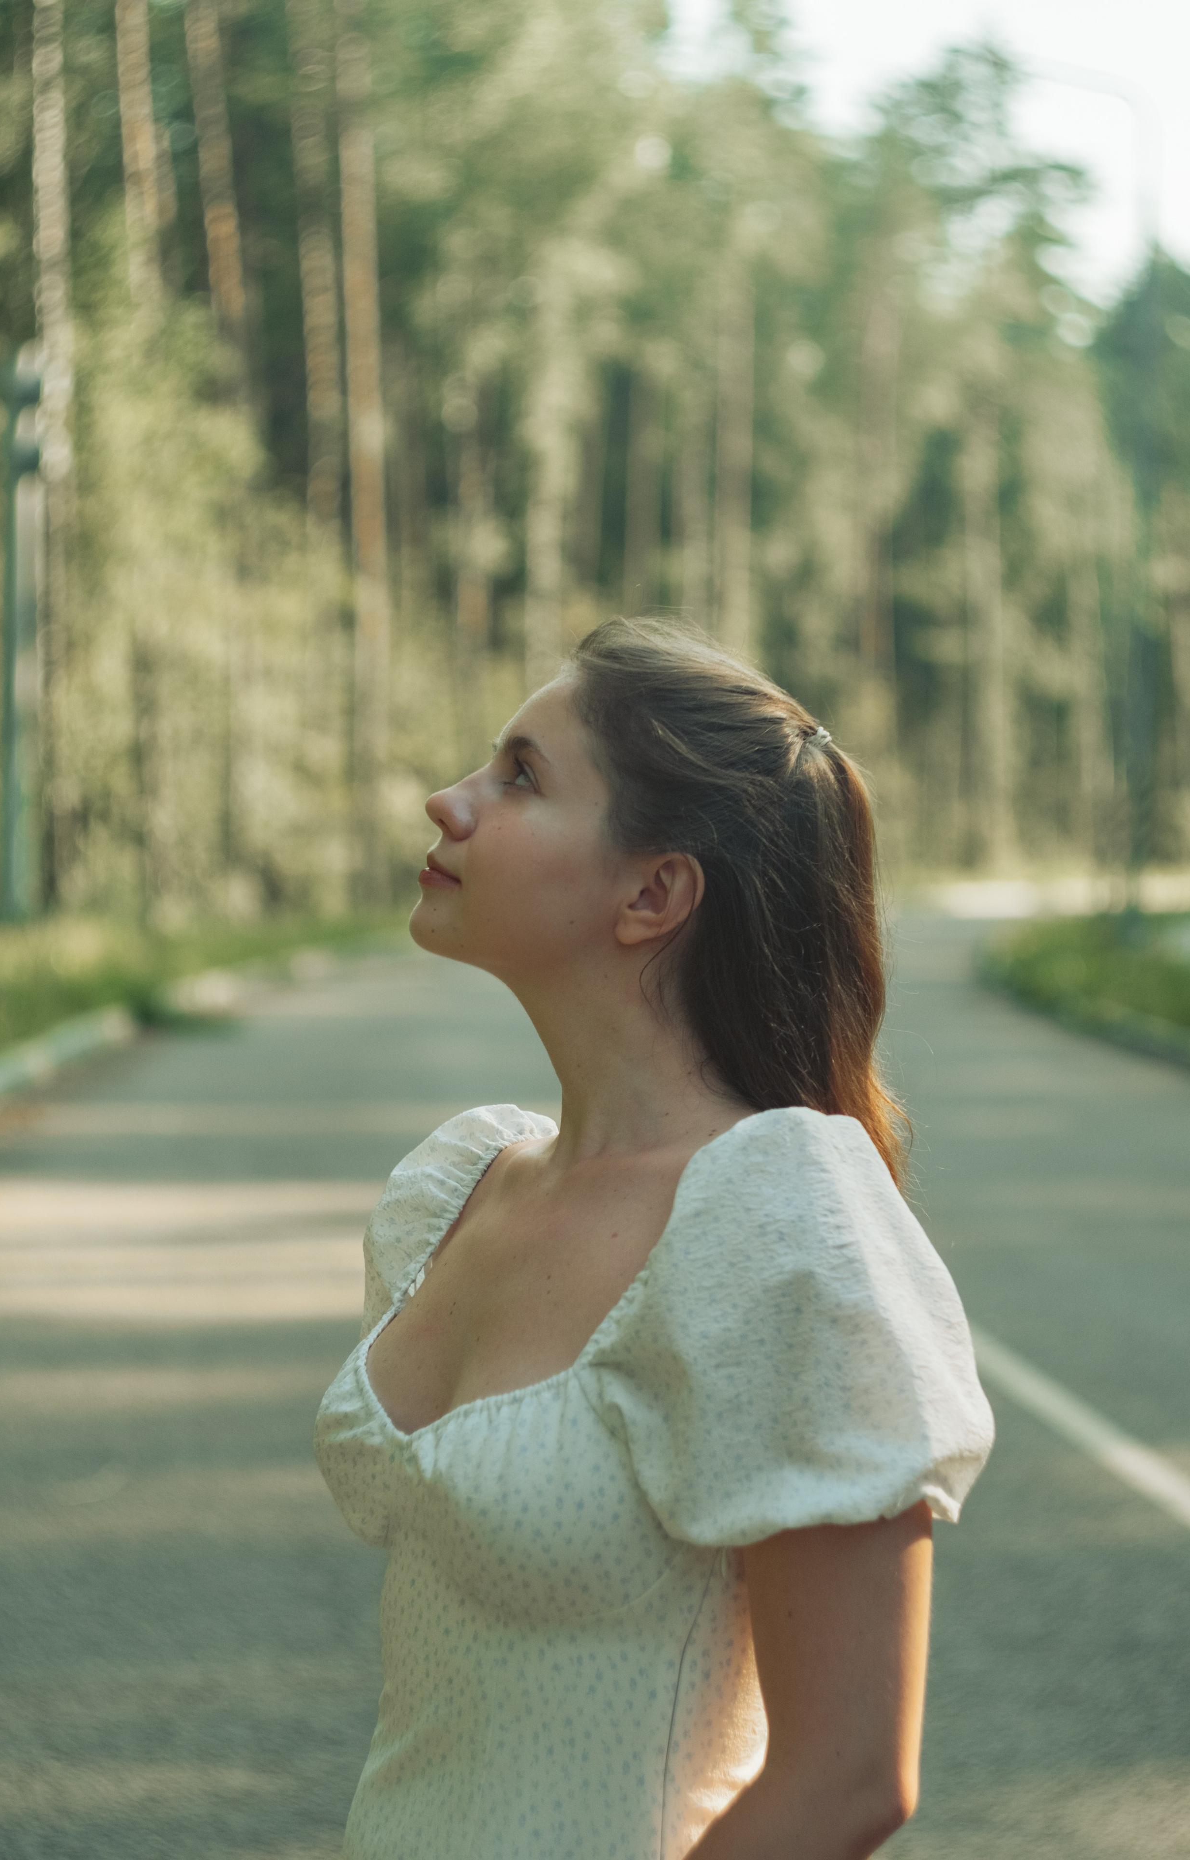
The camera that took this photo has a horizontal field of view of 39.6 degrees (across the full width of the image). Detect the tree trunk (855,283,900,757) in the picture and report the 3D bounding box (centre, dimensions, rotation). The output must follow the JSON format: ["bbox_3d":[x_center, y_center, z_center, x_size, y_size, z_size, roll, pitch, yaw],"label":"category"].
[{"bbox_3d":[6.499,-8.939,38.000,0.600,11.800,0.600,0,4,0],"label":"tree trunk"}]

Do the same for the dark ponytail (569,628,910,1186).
[{"bbox_3d":[0.082,-0.017,0.950,0.190,0.320,0.170,-1,4,-10],"label":"dark ponytail"}]

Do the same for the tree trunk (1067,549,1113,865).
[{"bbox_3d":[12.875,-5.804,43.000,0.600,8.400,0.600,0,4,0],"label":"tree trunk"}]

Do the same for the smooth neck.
[{"bbox_3d":[0.019,0.075,0.950,0.130,0.125,0.115,-1,4,-18],"label":"smooth neck"}]

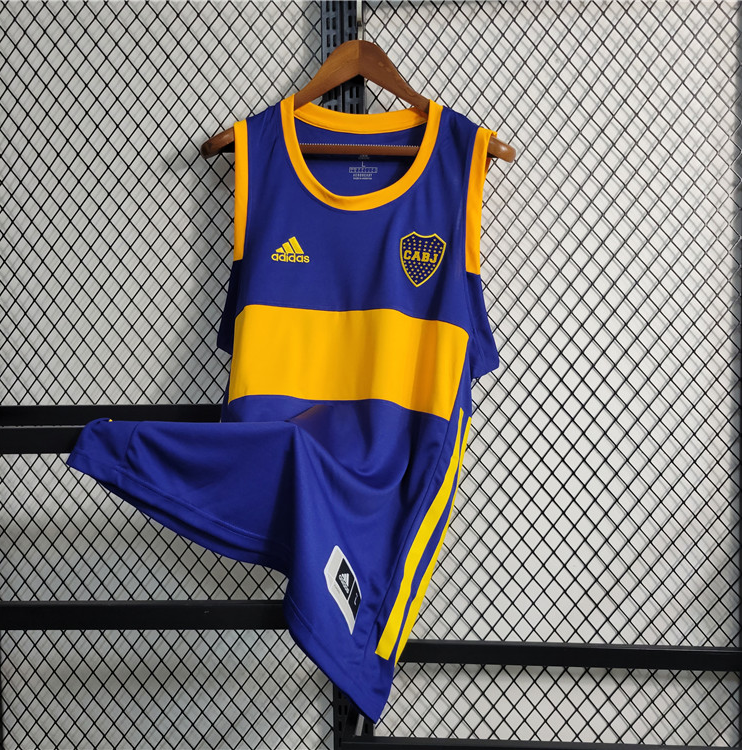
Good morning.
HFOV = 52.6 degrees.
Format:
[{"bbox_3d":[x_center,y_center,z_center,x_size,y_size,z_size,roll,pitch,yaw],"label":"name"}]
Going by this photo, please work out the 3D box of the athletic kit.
[{"bbox_3d":[-0.118,0.041,1.000,0.540,0.790,0.190,-1,3,-3],"label":"athletic kit"}]

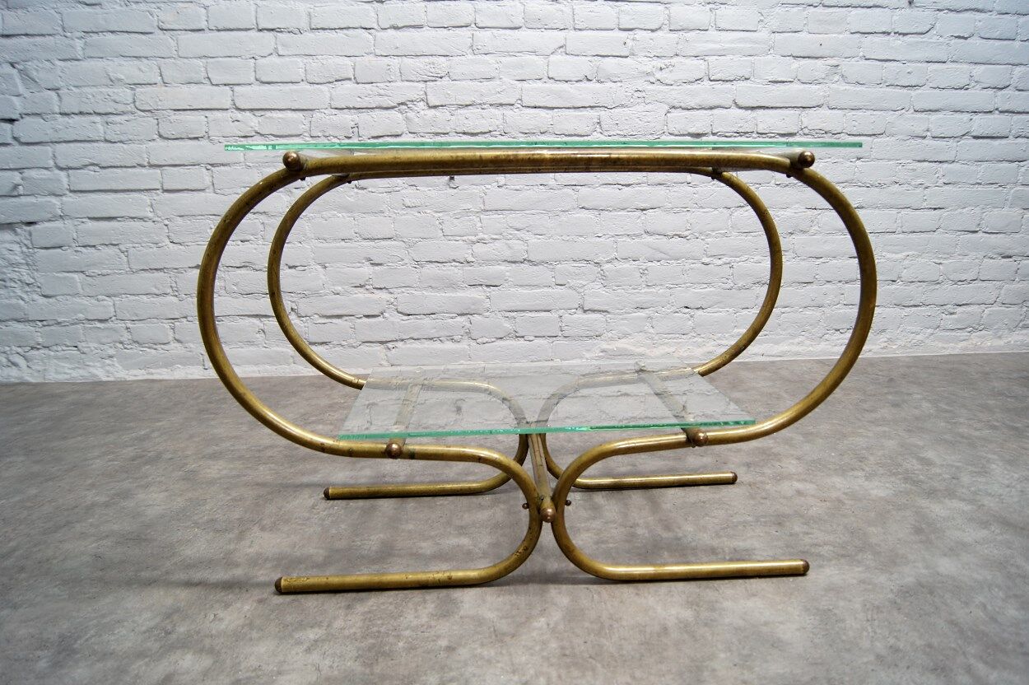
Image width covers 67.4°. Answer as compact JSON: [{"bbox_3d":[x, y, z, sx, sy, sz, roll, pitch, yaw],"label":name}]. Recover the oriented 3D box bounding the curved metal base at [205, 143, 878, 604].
[{"bbox_3d":[0.031,0.011,1.062,0.790,0.540,0.387,-2,12,-2],"label":"curved metal base"}]

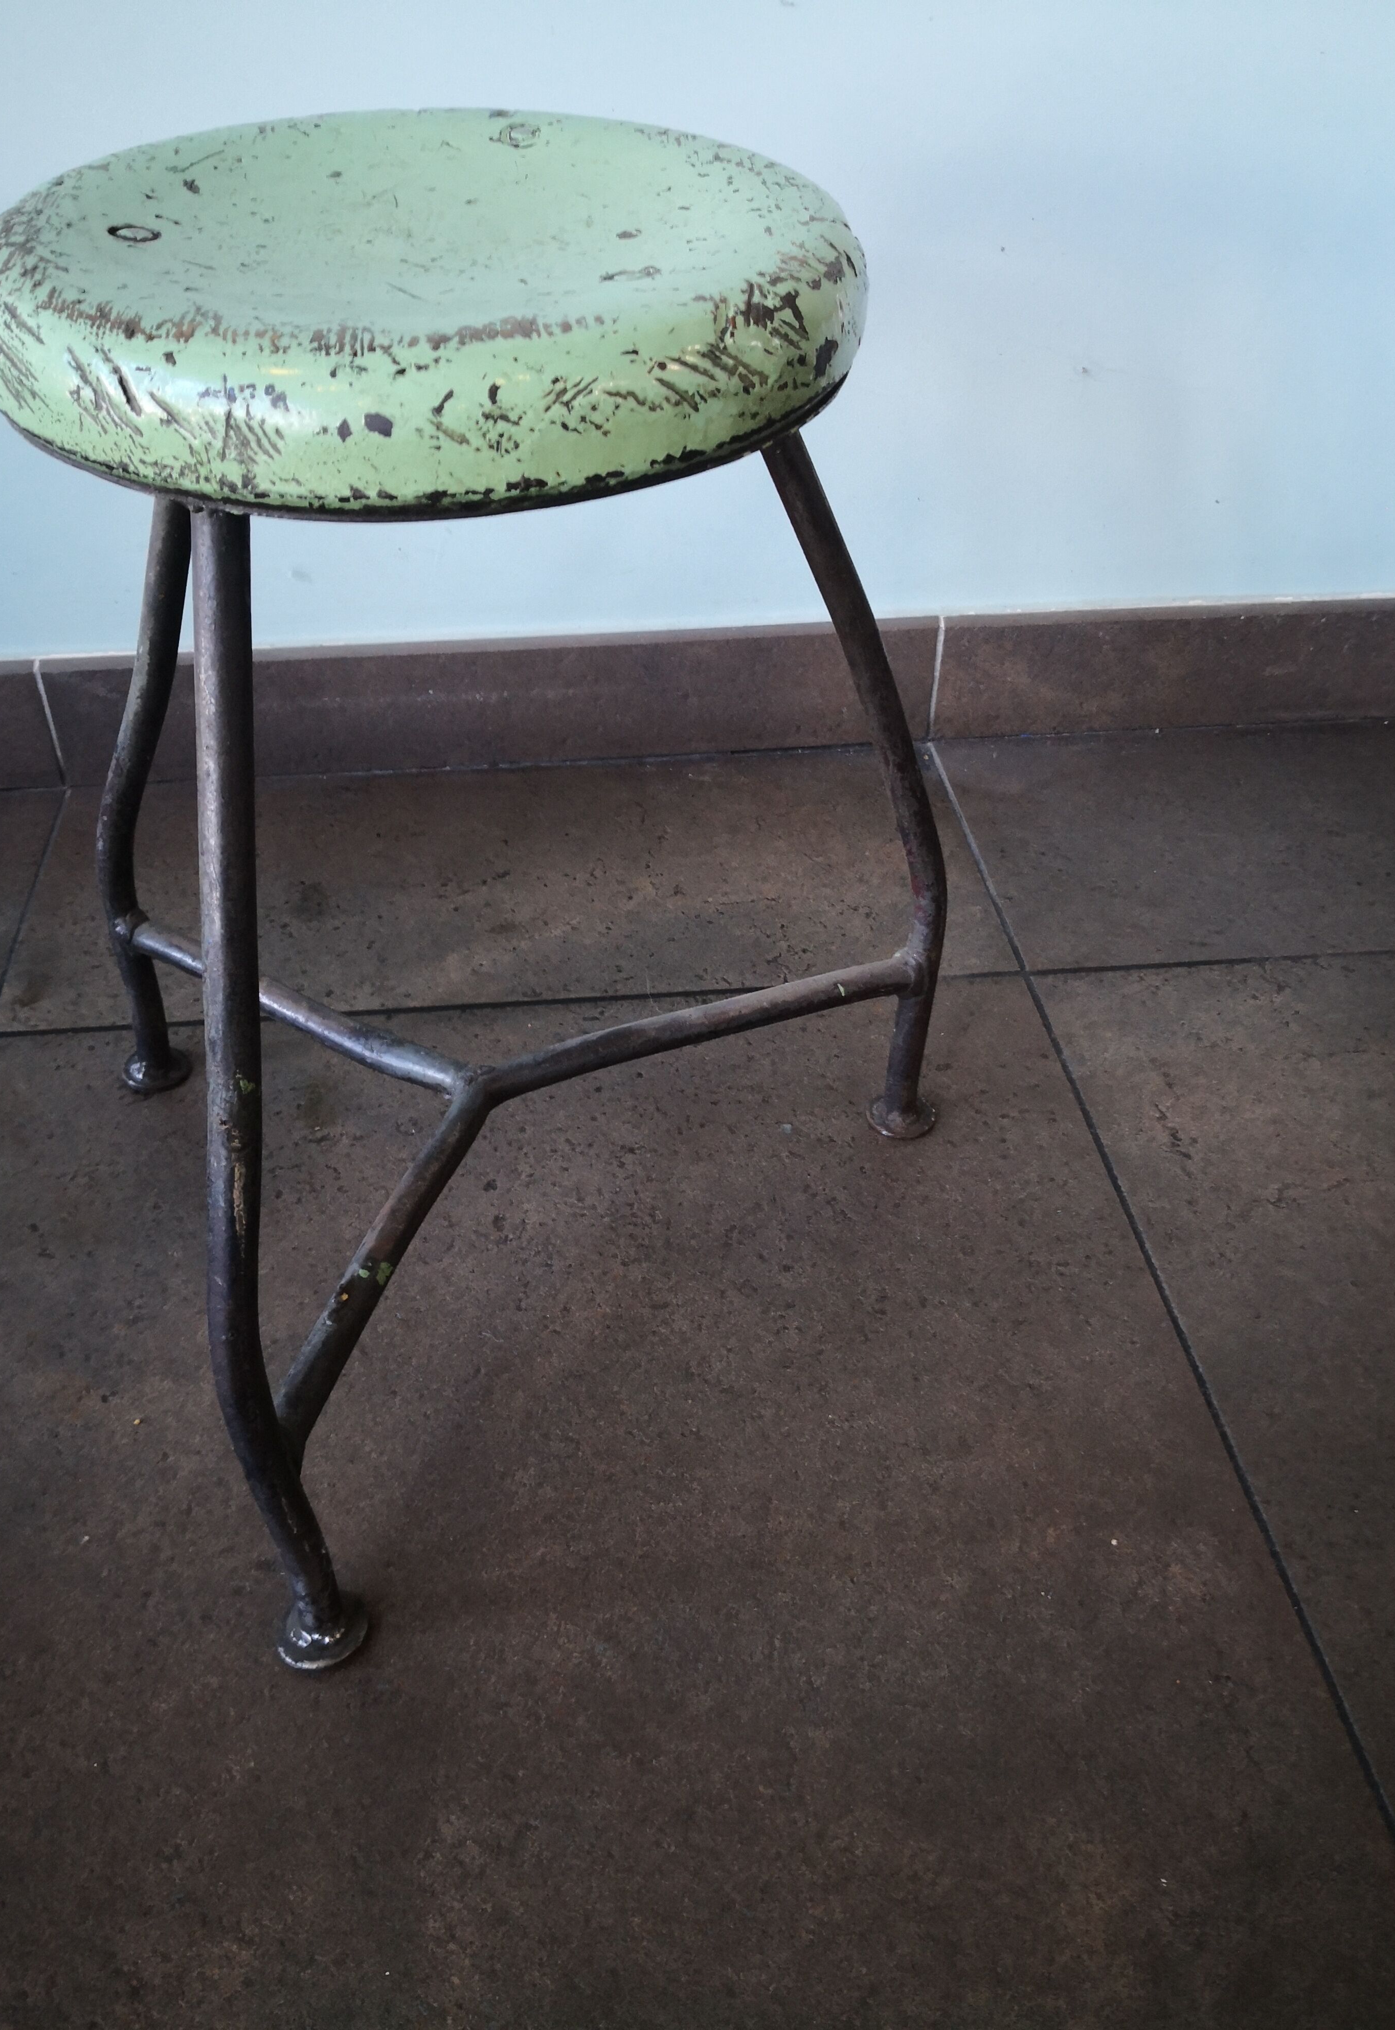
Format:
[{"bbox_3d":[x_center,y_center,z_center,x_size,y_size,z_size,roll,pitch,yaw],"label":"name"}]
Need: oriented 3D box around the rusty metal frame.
[{"bbox_3d":[-0.109,-0.015,0.607,0.446,0.421,0.360,5,41,5],"label":"rusty metal frame"}]

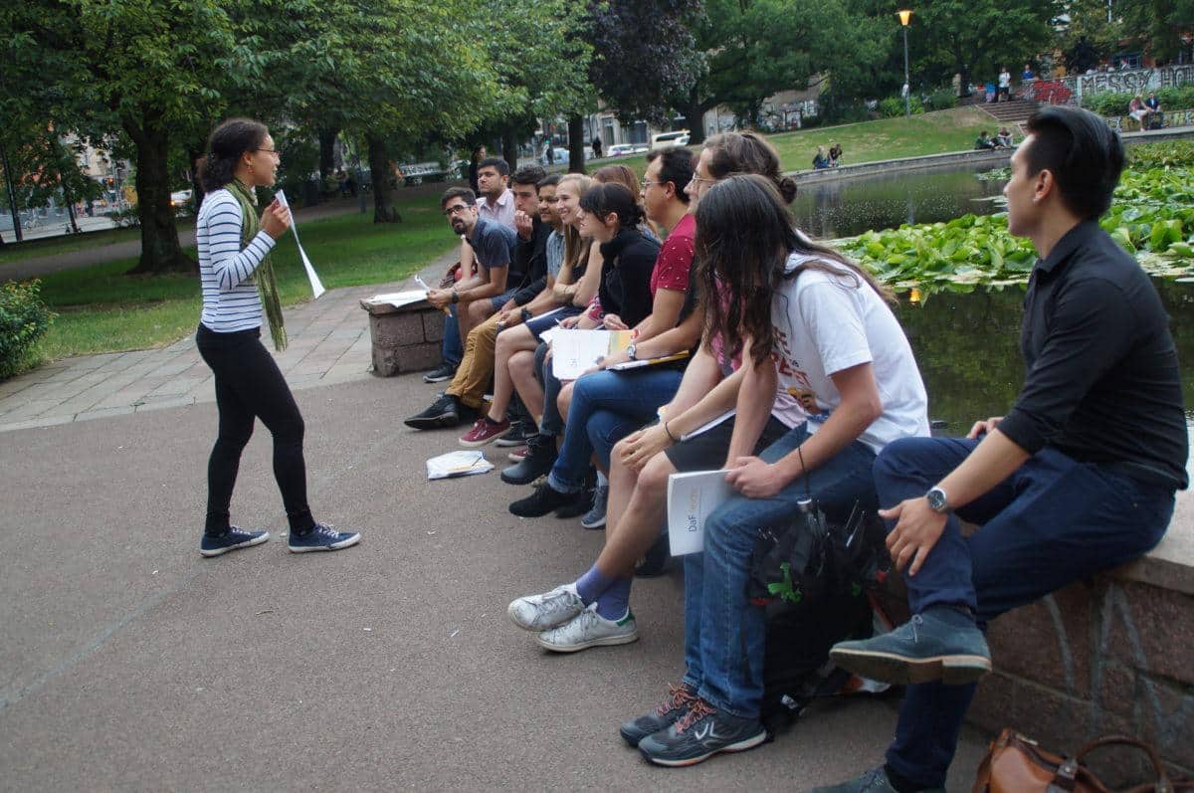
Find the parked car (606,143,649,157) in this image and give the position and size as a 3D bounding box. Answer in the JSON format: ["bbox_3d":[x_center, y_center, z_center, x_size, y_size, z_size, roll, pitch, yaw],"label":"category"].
[{"bbox_3d":[3.088,-24.167,117.501,4.300,1.480,1.780,-5,12,0],"label":"parked car"}]

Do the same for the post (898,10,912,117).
[{"bbox_3d":[12.456,-13.417,48.000,0.550,4.400,0.550,0,13,24],"label":"post"}]

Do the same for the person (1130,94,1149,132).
[{"bbox_3d":[19.081,-9.988,42.000,0.500,1.270,0.800,-11,13,-26],"label":"person"}]

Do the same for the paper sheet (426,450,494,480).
[{"bbox_3d":[-0.675,0.319,5.781,0.330,0.030,0.370,-9,12,-19],"label":"paper sheet"}]

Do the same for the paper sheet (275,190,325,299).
[{"bbox_3d":[-1.090,-0.561,4.379,0.040,0.408,0.290,-19,12,-12],"label":"paper sheet"}]

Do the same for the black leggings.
[{"bbox_3d":[-1.352,0.136,4.692,0.460,0.860,0.350,-6,12,-6],"label":"black leggings"}]

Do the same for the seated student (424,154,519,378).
[{"bbox_3d":[-0.874,-0.864,7.998,0.840,1.390,0.500,-16,16,-42],"label":"seated student"}]

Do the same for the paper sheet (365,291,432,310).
[{"bbox_3d":[-1.454,-0.717,8.733,0.440,0.040,0.400,-9,12,-19],"label":"paper sheet"}]

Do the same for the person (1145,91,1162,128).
[{"bbox_3d":[19.607,-10.110,42.000,0.580,1.280,0.750,-5,12,1],"label":"person"}]

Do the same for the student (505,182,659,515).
[{"bbox_3d":[-0.062,-0.164,4.743,0.720,1.280,0.470,-8,12,-12],"label":"student"}]

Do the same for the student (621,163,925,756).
[{"bbox_3d":[0.409,0.134,2.890,0.800,1.340,0.500,-9,12,-15],"label":"student"}]

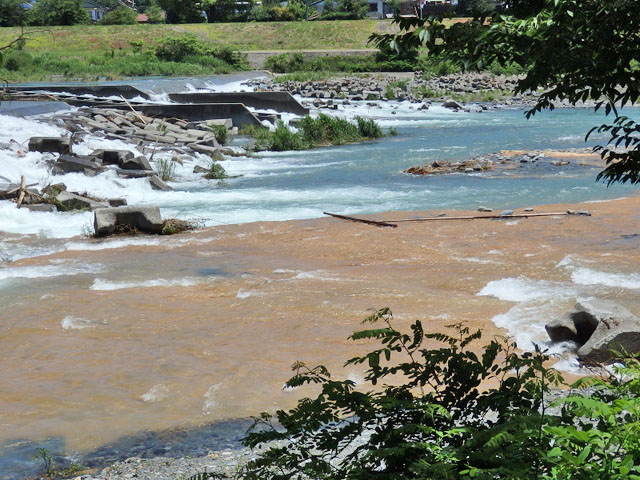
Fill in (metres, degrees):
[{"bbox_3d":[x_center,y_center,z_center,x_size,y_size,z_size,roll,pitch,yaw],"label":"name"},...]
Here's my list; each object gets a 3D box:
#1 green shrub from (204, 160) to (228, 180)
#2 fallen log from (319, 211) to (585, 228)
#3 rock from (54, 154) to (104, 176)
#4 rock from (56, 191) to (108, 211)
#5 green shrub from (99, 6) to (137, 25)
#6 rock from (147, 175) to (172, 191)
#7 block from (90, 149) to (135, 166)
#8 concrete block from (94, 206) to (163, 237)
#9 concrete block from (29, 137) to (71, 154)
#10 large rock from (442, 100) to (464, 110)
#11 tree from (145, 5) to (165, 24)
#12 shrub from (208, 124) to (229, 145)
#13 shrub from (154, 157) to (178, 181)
[{"bbox_3d":[-4.618,-3.101,49.500,1.070,0.840,0.950,0,11,0],"label":"green shrub"},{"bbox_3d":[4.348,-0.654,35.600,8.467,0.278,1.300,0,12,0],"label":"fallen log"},{"bbox_3d":[-10.407,-3.224,48.000,2.160,0.840,1.400,0,11,0],"label":"rock"},{"bbox_3d":[-8.042,-1.335,37.600,1.466,0.454,0.900,3,13,12],"label":"rock"},{"bbox_3d":[-23.582,-26.322,130.000,3.502,2.006,3.600,0,12,0],"label":"green shrub"},{"bbox_3d":[-5.964,-2.135,41.500,0.634,0.420,0.750,3,13,15],"label":"rock"},{"bbox_3d":[-8.594,-3.404,46.000,1.619,0.566,1.000,0,12,0],"label":"block"},{"bbox_3d":[-5.762,-0.552,33.500,1.970,0.647,1.100,-2,13,-8],"label":"concrete block"},{"bbox_3d":[-12.037,-4.220,49.500,1.648,0.630,1.000,0,12,0],"label":"concrete block"},{"bbox_3d":[10.350,-10.427,86.000,1.710,0.710,1.400,0,11,0],"label":"large rock"},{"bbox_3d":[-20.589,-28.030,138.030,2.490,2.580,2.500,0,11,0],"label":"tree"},{"bbox_3d":[-5.673,-5.897,62.000,1.120,1.070,1.050,0,11,0],"label":"shrub"},{"bbox_3d":[-6.894,-3.191,49.500,0.980,1.020,0.900,0,11,0],"label":"shrub"}]

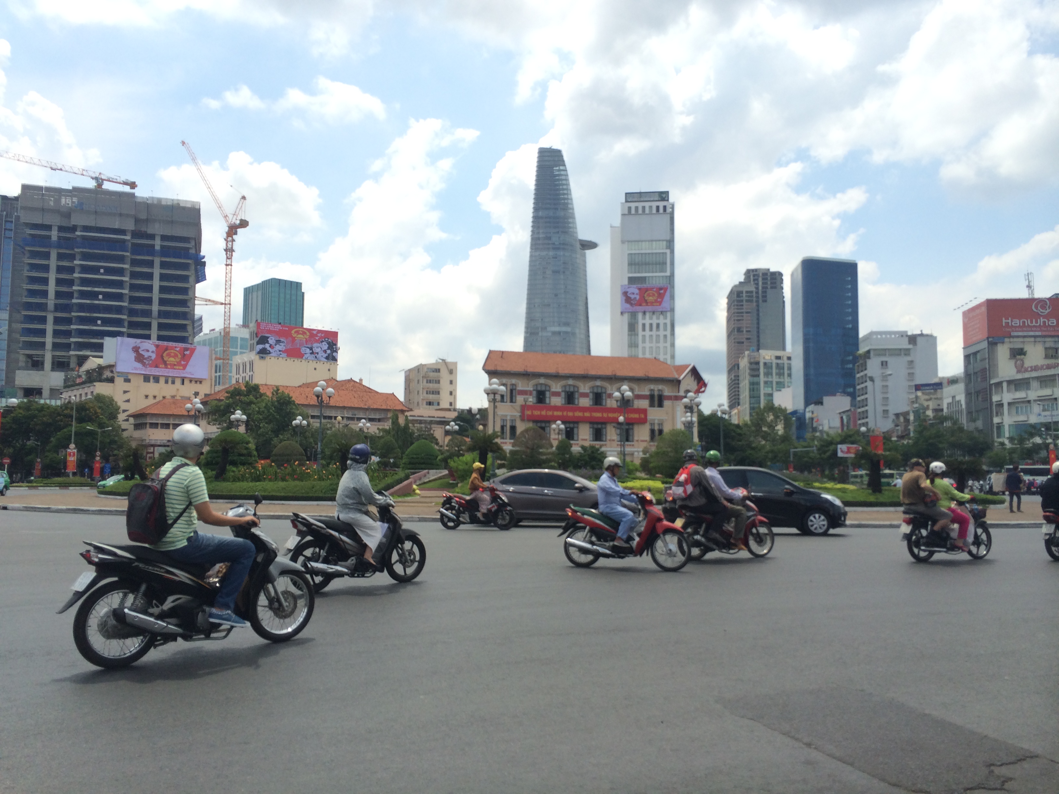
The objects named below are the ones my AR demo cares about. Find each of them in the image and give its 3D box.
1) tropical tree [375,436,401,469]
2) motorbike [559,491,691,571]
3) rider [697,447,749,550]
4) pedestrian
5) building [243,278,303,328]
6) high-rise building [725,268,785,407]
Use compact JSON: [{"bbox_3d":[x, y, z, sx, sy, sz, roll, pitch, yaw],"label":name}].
[{"bbox_3d":[-7.700,3.120,49.916,1.500,1.850,1.500,0,-5,0],"label":"tropical tree"},{"bbox_3d":[1.314,1.840,12.679,1.880,1.070,0.700,-2,-5,22],"label":"motorbike"},{"bbox_3d":[3.050,1.652,14.550,0.760,1.580,0.540,3,-6,-30],"label":"rider"},{"bbox_3d":[16.365,3.099,30.900,0.380,1.690,0.520,4,-6,-33],"label":"pedestrian"},{"bbox_3d":[-221.689,-14.595,783.636,28.000,163.500,56.000,5,-7,-45],"label":"building"},{"bbox_3d":[207.529,-19.230,843.287,46.000,195.000,42.000,0,-5,3],"label":"high-rise building"}]

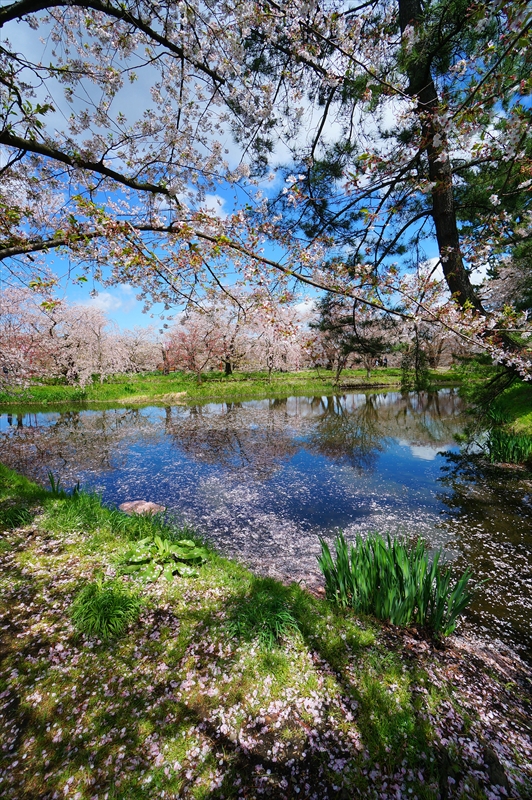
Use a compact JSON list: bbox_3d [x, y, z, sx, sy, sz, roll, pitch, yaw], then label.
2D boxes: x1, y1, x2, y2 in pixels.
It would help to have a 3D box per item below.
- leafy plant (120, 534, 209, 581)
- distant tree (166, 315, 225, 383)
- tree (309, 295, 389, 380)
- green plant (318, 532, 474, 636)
[{"bbox_3d":[-0.760,1.125,2.434,0.600,0.180,0.500,0,7,0],"label":"leafy plant"},{"bbox_3d":[-4.200,-2.984,19.986,3.500,4.000,3.300,0,7,0],"label":"distant tree"},{"bbox_3d":[5.400,-3.893,22.495,5.200,5.900,4.800,0,7,0],"label":"tree"},{"bbox_3d":[0.840,1.144,2.194,0.850,0.500,0.420,3,8,24],"label":"green plant"}]

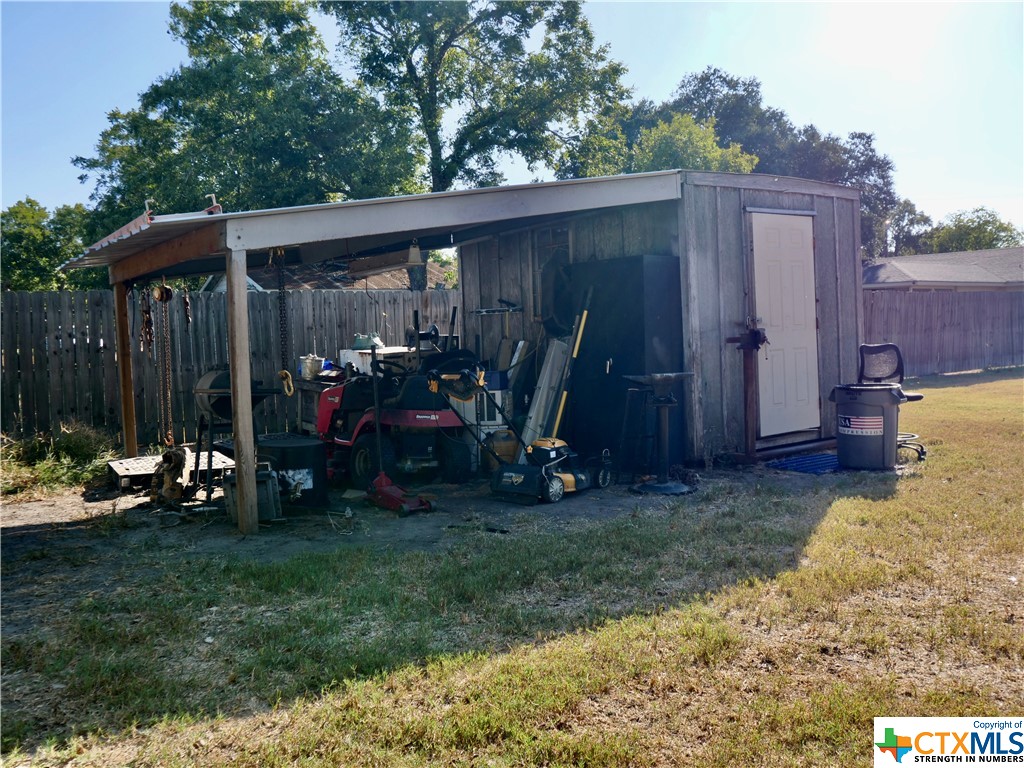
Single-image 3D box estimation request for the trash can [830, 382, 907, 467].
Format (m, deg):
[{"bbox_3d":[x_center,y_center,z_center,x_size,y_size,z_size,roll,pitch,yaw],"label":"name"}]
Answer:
[{"bbox_3d":[3.026,0.344,7.030,0.640,0.680,0.570,2,6,37],"label":"trash can"}]

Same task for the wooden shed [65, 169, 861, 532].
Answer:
[{"bbox_3d":[-0.336,-0.627,8.367,6.970,2.522,4.182,-4,5,-35],"label":"wooden shed"}]

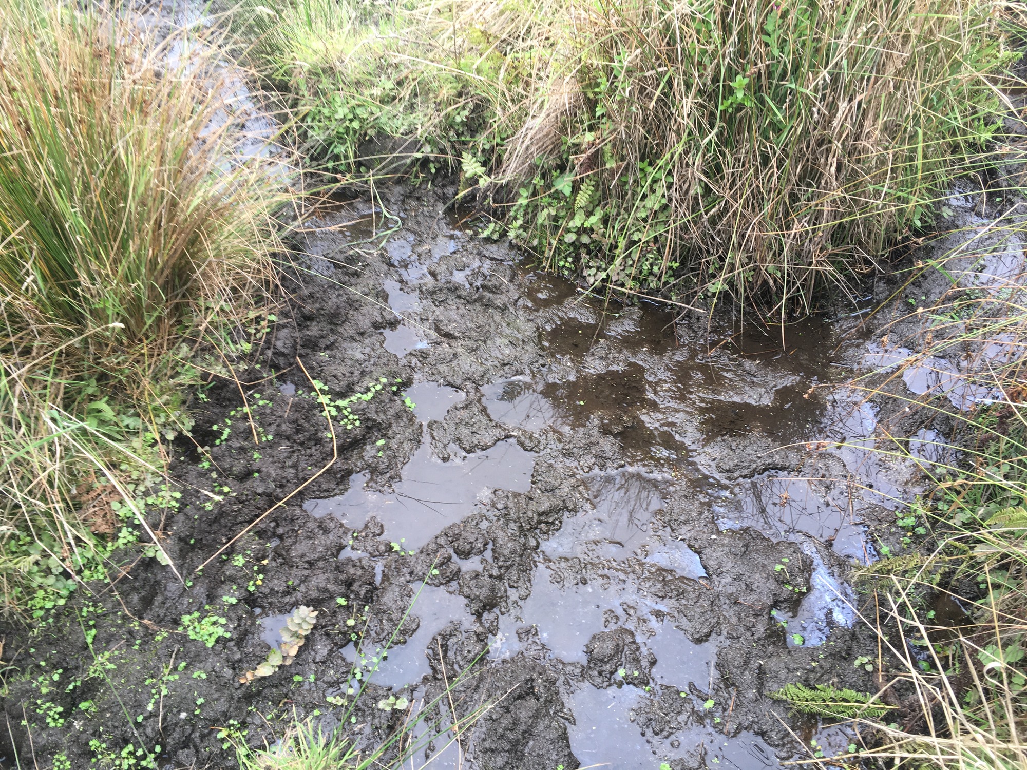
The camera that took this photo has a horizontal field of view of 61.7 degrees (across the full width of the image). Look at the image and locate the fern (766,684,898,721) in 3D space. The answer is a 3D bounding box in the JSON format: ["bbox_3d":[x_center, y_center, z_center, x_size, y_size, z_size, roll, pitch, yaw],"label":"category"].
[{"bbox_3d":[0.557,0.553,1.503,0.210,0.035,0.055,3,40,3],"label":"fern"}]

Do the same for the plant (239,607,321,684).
[{"bbox_3d":[-0.434,0.480,1.591,0.060,0.050,0.175,29,48,30],"label":"plant"}]

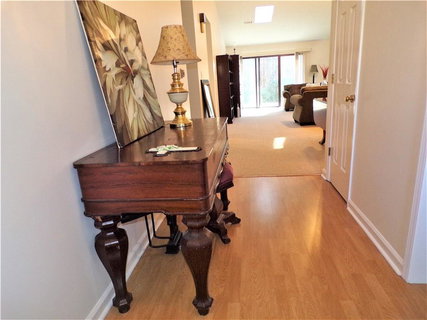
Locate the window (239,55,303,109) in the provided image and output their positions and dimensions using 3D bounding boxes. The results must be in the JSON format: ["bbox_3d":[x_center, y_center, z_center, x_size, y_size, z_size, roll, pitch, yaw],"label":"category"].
[{"bbox_3d":[2.303,-3.064,11.725,2.400,2.003,0.130,-1,15,8],"label":"window"}]

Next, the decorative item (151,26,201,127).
[{"bbox_3d":[-0.273,-0.620,2.225,0.384,0.717,0.384,-1,15,8],"label":"decorative item"}]

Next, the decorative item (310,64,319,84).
[{"bbox_3d":[3.330,-2.808,9.756,0.275,0.634,0.275,-1,15,8],"label":"decorative item"}]

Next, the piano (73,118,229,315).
[{"bbox_3d":[-0.210,0.233,2.015,0.593,0.830,1.374,-1,15,8],"label":"piano"}]

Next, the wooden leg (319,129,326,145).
[{"bbox_3d":[1.913,-0.423,5.181,0.110,0.263,0.110,-1,15,8],"label":"wooden leg"}]

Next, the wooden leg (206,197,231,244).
[{"bbox_3d":[0.038,0.428,2.164,0.171,0.350,0.158,-1,15,8],"label":"wooden leg"}]

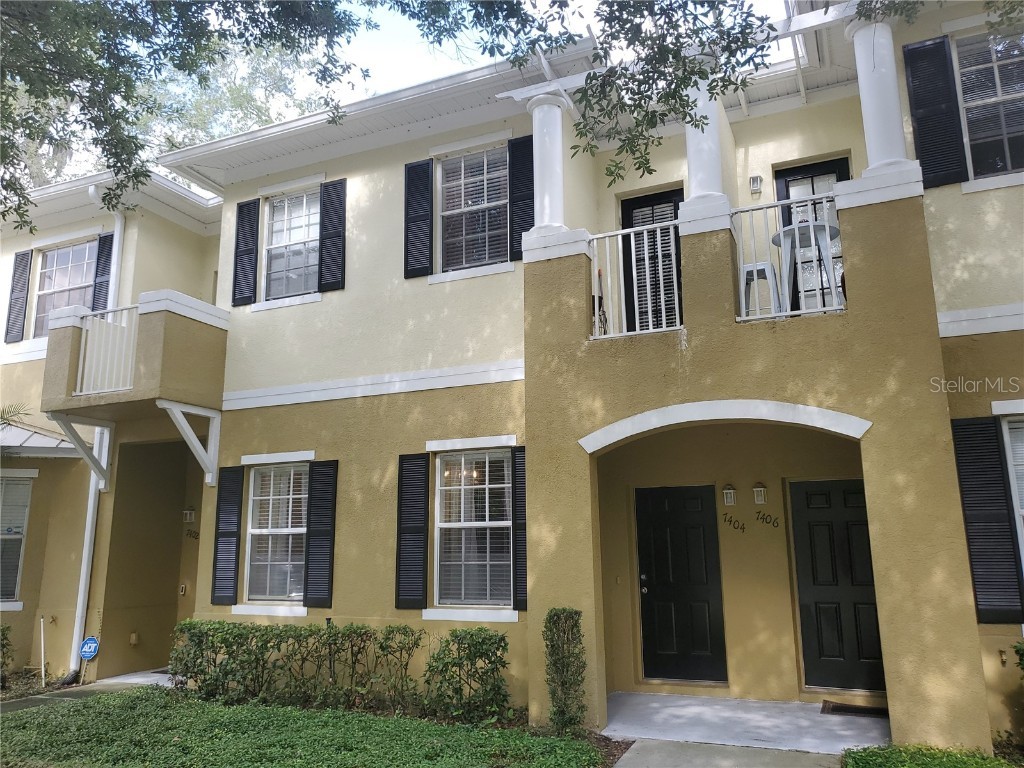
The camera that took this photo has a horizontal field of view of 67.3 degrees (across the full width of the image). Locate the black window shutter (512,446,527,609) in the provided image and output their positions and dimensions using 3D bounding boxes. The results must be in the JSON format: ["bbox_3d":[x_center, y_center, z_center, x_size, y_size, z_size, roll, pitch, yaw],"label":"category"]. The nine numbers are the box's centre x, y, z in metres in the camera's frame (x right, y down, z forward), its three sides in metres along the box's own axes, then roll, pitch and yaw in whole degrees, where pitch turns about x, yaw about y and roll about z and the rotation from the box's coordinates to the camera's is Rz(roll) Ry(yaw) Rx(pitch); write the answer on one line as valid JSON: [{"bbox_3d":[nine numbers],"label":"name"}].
[{"bbox_3d":[0.185,1.420,7.597,0.370,1.588,0.040,-6,-12,23],"label":"black window shutter"}]

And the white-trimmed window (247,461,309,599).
[{"bbox_3d":[-2.772,1.762,9.118,0.926,1.613,0.100,-6,-13,23],"label":"white-trimmed window"}]

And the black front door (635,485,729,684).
[{"bbox_3d":[1.829,2.139,8.333,0.900,2.026,0.045,-6,-12,23],"label":"black front door"}]

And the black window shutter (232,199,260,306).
[{"bbox_3d":[-3.449,-1.706,9.999,0.381,1.431,0.050,-6,-13,23],"label":"black window shutter"}]

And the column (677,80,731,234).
[{"bbox_3d":[1.773,-2.102,7.116,0.445,1.633,0.410,-6,-12,23],"label":"column"}]

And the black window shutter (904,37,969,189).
[{"bbox_3d":[3.816,-2.456,6.941,0.368,1.431,0.050,-6,-13,23],"label":"black window shutter"}]

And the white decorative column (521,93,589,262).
[{"bbox_3d":[0.453,-2.094,7.837,0.665,1.803,0.480,-6,-13,23],"label":"white decorative column"}]

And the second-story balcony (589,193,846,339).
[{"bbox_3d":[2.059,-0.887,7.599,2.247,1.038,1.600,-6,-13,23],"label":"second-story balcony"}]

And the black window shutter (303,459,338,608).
[{"bbox_3d":[-2.177,1.699,8.762,0.392,1.632,0.050,-6,-13,23],"label":"black window shutter"}]

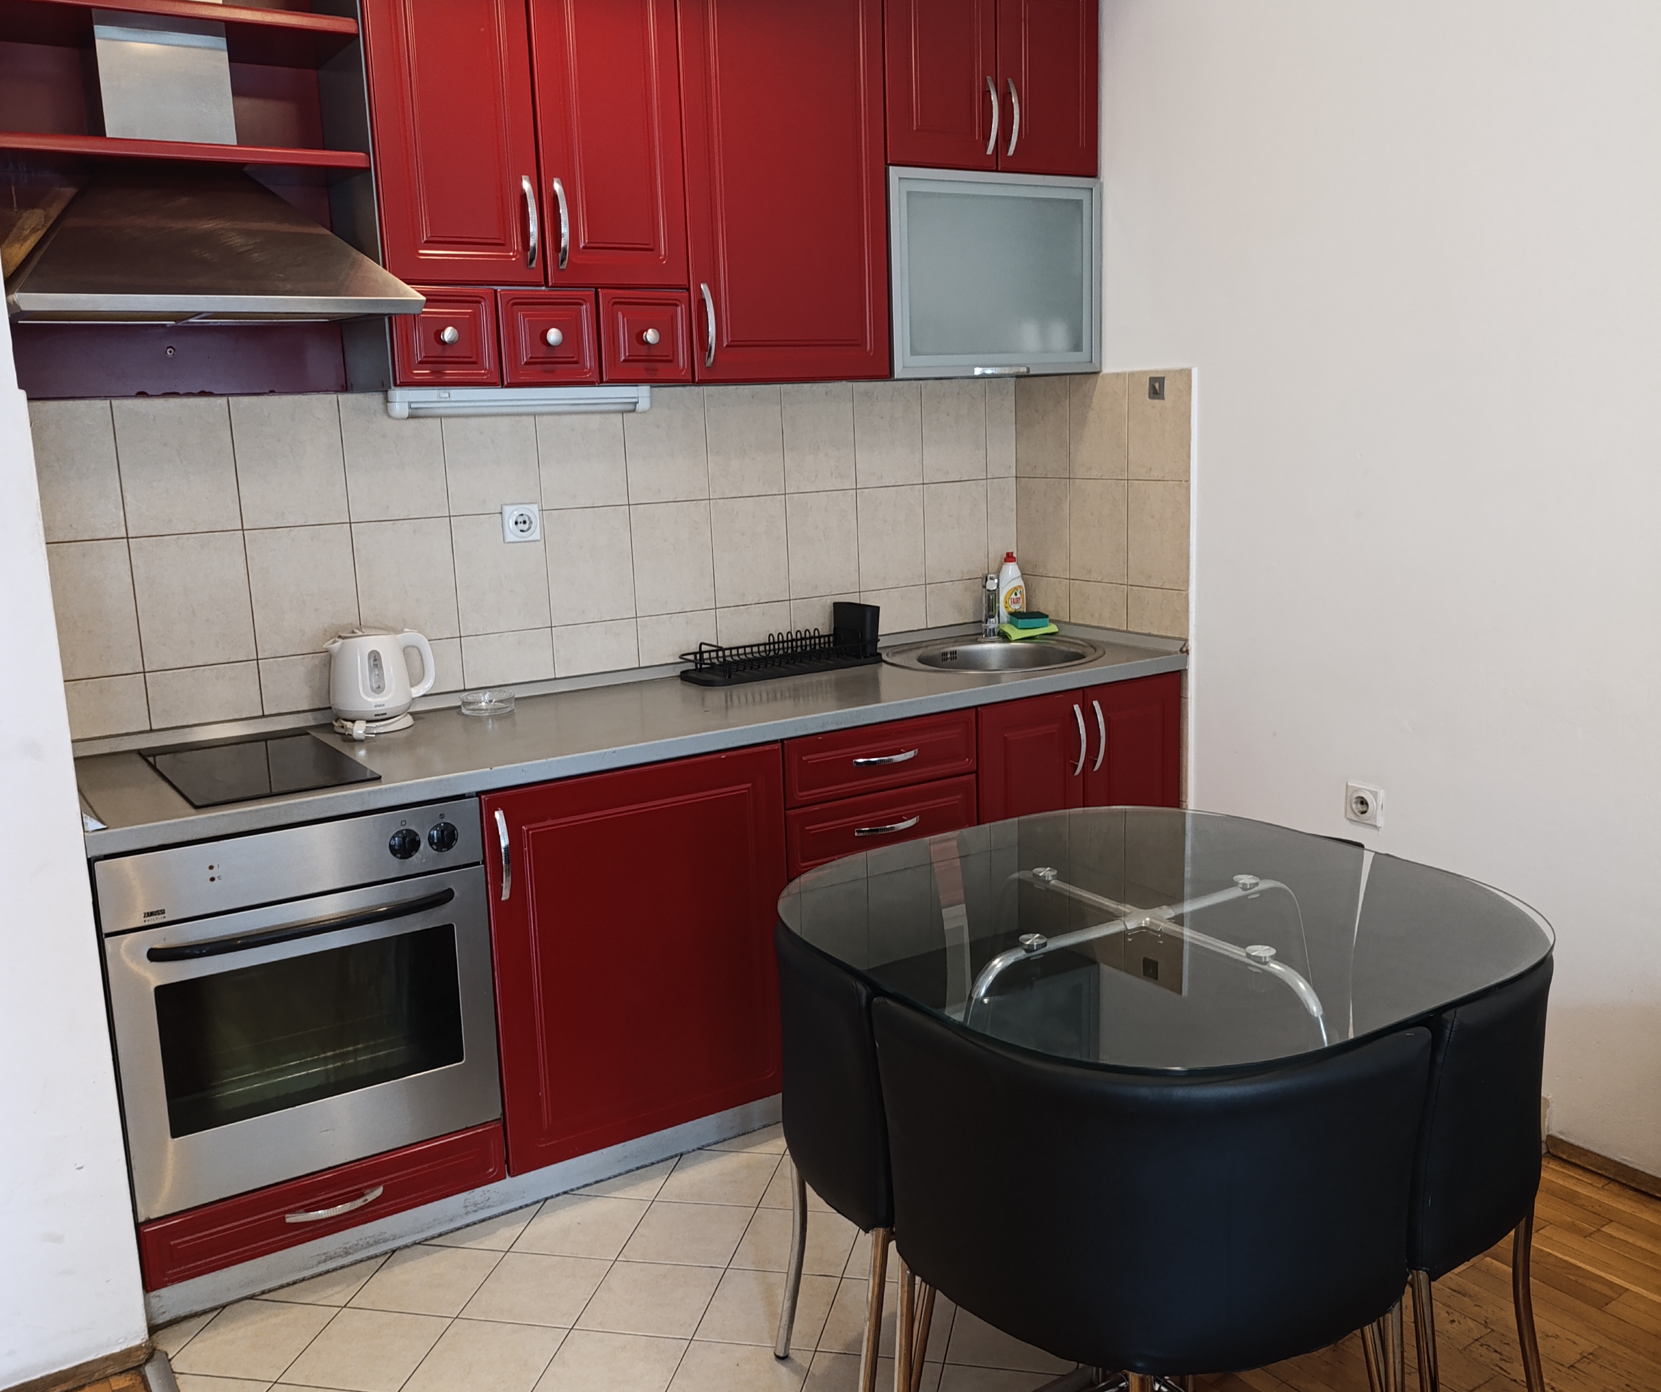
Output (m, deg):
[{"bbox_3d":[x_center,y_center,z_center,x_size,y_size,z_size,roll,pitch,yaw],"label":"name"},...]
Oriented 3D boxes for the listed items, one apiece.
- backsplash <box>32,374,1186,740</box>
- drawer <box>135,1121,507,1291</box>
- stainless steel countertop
[{"bbox_3d":[-0.310,-0.315,2.942,2.290,0.608,0.600,-9,13,-32],"label":"backsplash"},{"bbox_3d":[-0.968,0.810,2.672,0.595,0.119,0.500,-9,13,-32],"label":"drawer"},{"bbox_3d":[-0.301,0.014,3.005,2.285,0.062,0.597,-9,13,-32],"label":"stainless steel countertop"}]

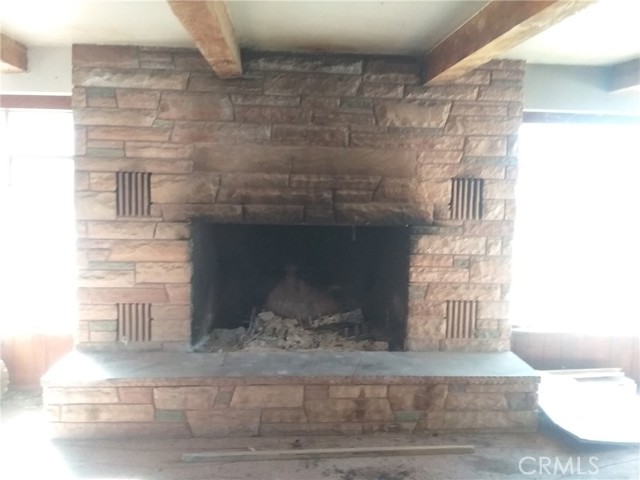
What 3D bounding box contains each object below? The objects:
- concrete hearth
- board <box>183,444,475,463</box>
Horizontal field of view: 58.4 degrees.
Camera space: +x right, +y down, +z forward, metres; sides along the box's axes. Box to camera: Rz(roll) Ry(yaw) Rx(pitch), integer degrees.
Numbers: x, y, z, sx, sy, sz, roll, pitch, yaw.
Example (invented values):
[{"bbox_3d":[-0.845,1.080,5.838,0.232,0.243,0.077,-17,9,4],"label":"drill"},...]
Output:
[{"bbox_3d":[-0.140,0.968,3.657,2.953,0.366,0.527,1,5,-4],"label":"concrete hearth"},{"bbox_3d":[0.066,1.186,3.188,1.625,0.036,0.042,0,5,-6],"label":"board"}]

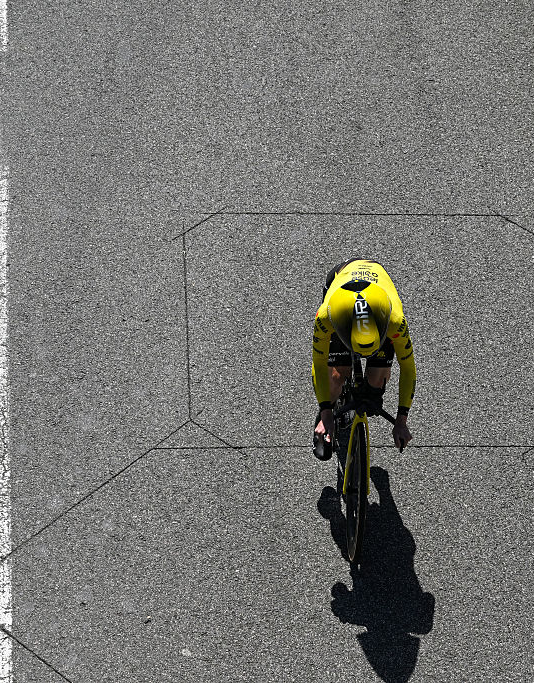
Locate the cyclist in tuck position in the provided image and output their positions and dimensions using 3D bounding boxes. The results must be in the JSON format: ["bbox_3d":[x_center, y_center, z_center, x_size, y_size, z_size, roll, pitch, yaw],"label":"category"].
[{"bbox_3d":[0.450,0.204,11.865,0.510,1.210,1.120,-2,39,-2],"label":"cyclist in tuck position"}]

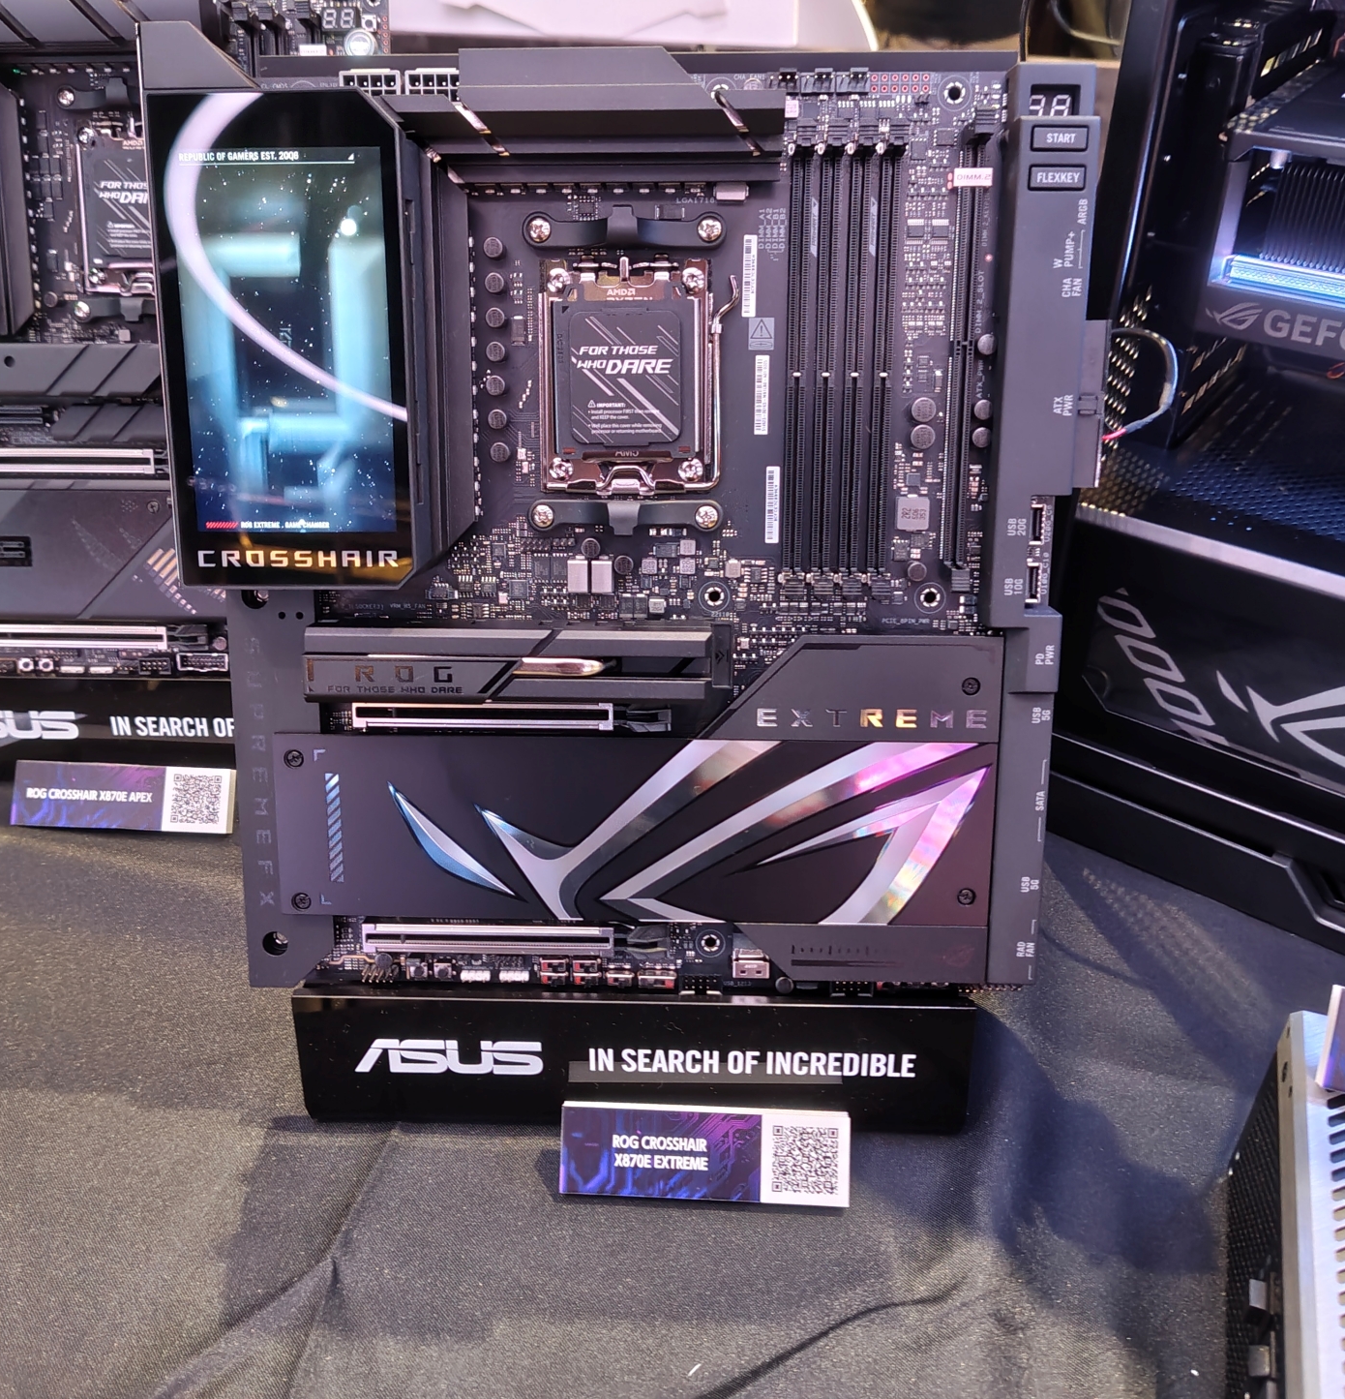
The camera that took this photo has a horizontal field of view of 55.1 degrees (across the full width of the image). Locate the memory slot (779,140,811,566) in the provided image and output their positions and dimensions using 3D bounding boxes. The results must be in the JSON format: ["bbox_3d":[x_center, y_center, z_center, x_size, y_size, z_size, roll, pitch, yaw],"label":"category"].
[{"bbox_3d":[0.041,-0.107,0.415,0.007,0.136,0.009,1,12,2],"label":"memory slot"}]

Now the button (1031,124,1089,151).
[{"bbox_3d":[0.115,-0.167,0.383,0.016,0.007,0.004,1,12,2],"label":"button"}]

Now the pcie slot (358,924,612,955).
[{"bbox_3d":[-0.064,0.083,0.459,0.089,0.009,0.011,1,12,2],"label":"pcie slot"}]

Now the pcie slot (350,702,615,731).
[{"bbox_3d":[-0.064,0.004,0.442,0.089,0.009,0.011,1,12,2],"label":"pcie slot"}]

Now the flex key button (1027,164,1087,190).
[{"bbox_3d":[0.116,-0.156,0.387,0.016,0.007,0.004,1,12,2],"label":"flex key button"}]

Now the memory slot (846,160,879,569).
[{"bbox_3d":[0.059,-0.107,0.415,0.007,0.136,0.009,1,12,2],"label":"memory slot"}]

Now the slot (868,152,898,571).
[{"bbox_3d":[0.069,-0.107,0.414,0.007,0.136,0.009,1,12,2],"label":"slot"}]

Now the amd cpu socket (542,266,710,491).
[{"bbox_3d":[-0.015,-0.103,0.418,0.055,0.070,0.009,1,12,2],"label":"amd cpu socket"}]

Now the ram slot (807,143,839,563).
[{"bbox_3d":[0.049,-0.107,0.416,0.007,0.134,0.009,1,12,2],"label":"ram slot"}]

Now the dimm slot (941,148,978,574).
[{"bbox_3d":[0.093,-0.107,0.414,0.007,0.134,0.009,1,12,2],"label":"dimm slot"}]

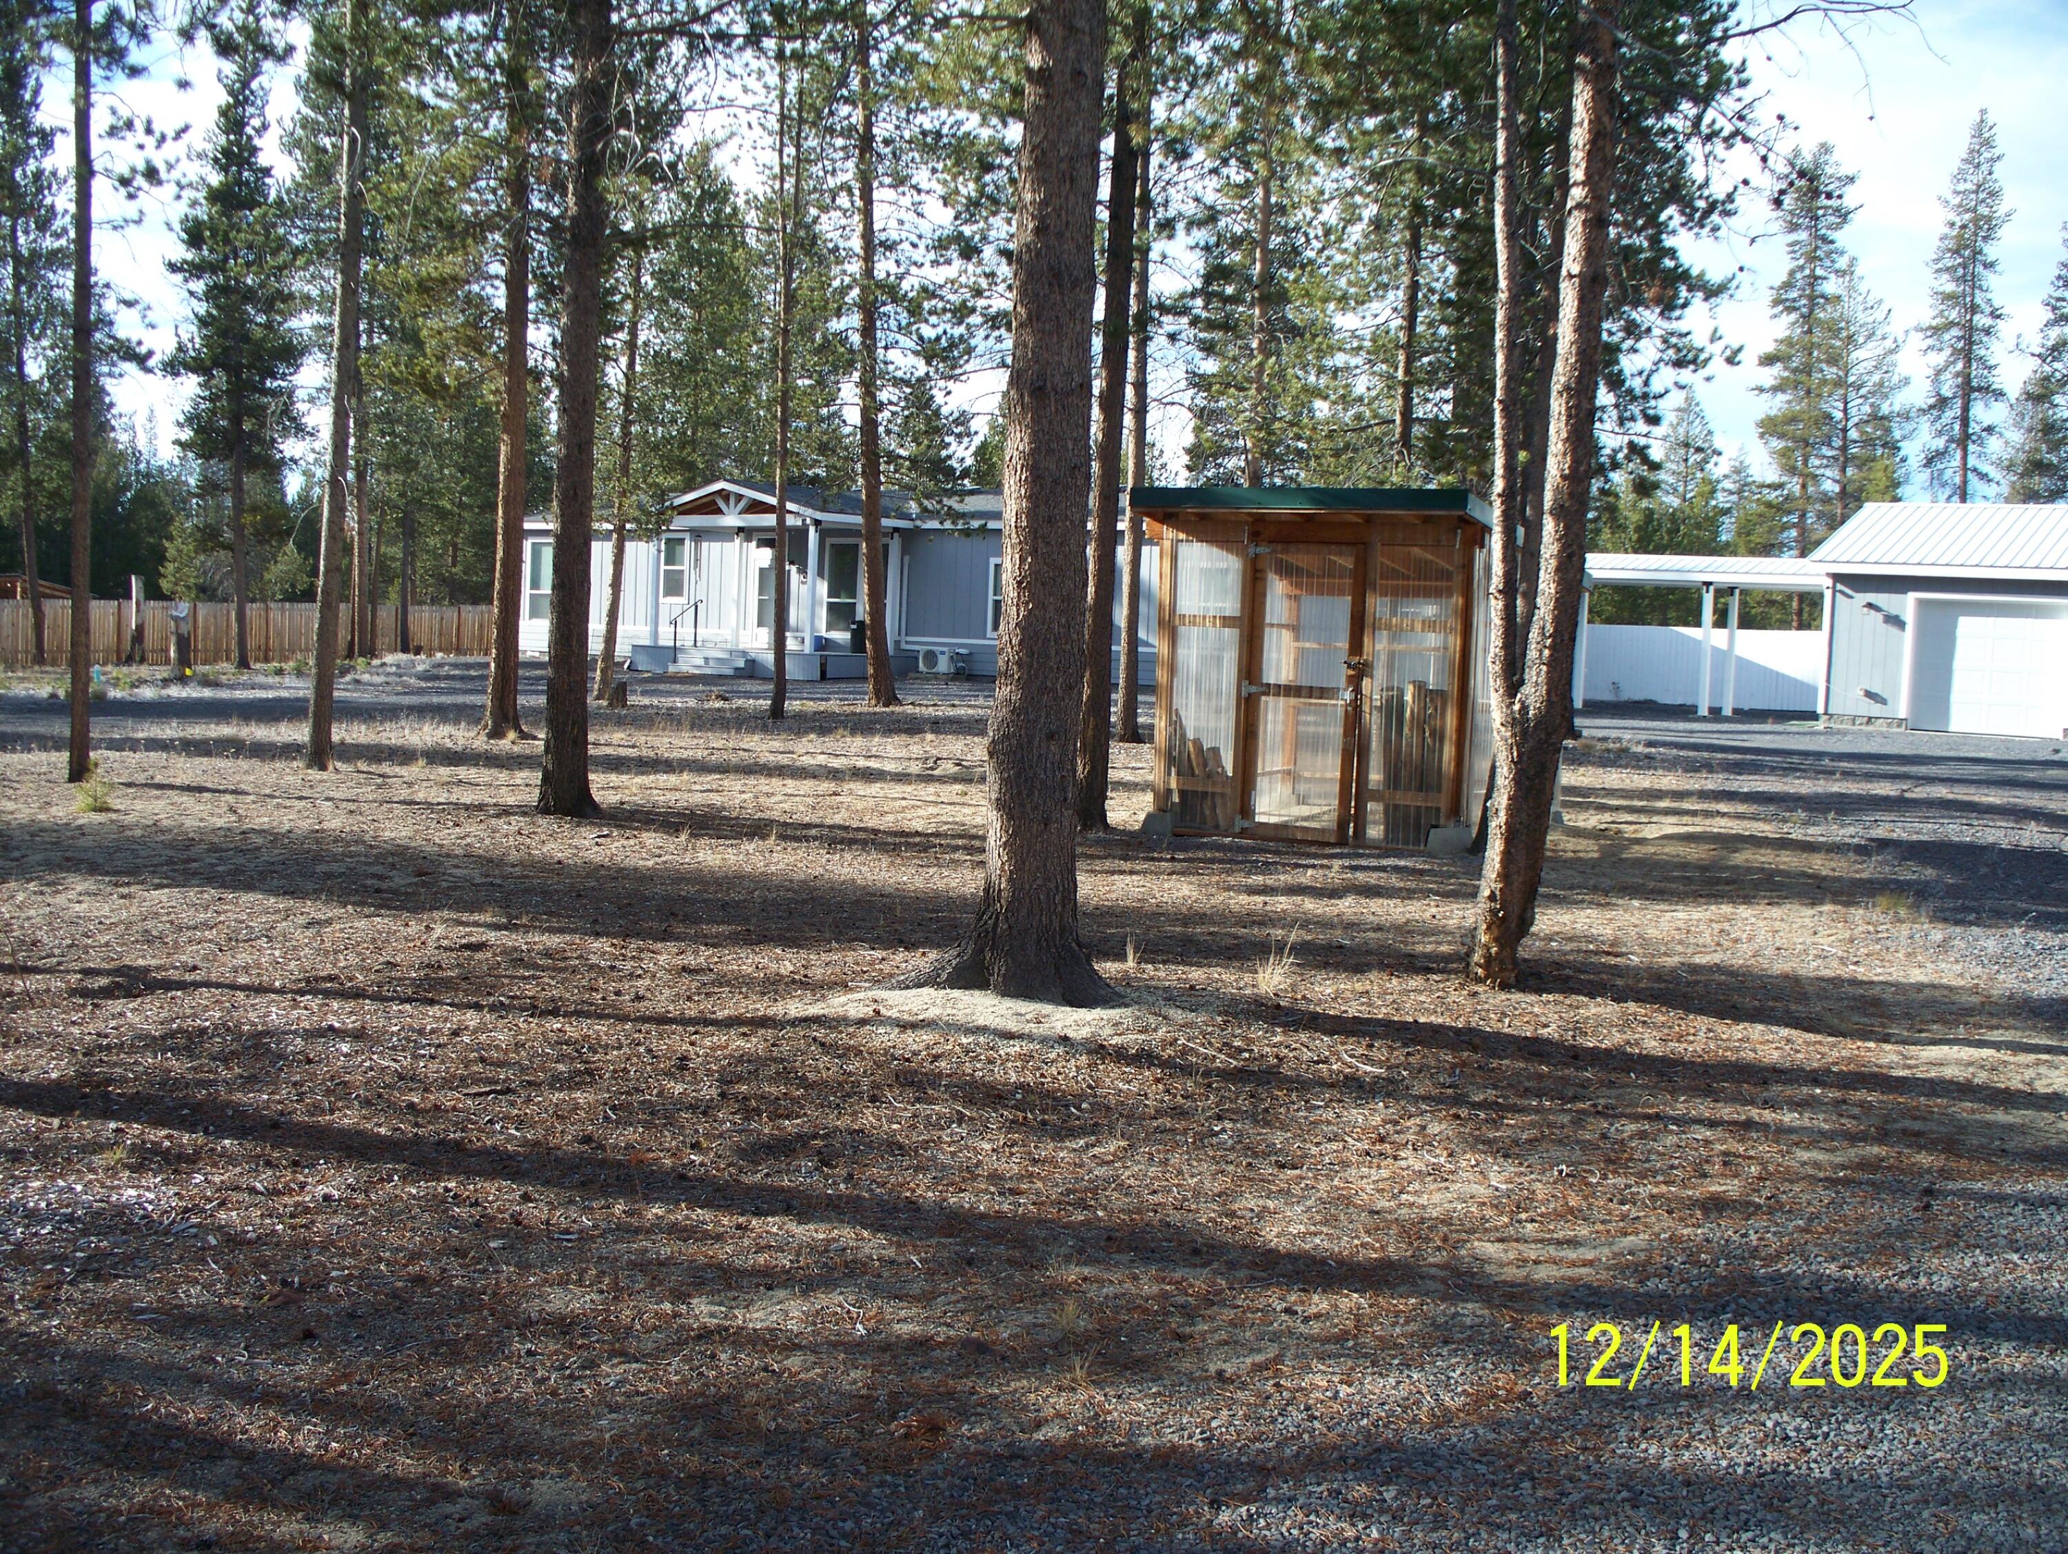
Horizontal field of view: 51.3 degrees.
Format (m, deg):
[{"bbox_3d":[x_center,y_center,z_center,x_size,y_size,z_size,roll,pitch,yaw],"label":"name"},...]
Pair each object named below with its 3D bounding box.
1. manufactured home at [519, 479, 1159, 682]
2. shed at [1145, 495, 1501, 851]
[{"bbox_3d":[-1.669,-3.863,41.861,18.200,3.580,10.000,5,5,37],"label":"manufactured home"},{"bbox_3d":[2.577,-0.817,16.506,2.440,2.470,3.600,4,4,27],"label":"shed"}]

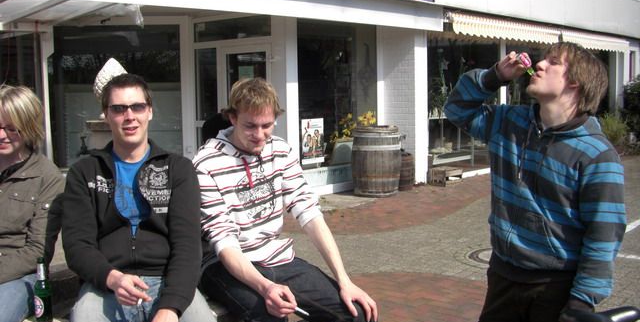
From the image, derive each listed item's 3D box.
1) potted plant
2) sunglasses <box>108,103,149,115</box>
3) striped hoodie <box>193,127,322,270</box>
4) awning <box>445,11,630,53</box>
[{"bbox_3d":[0.495,-0.343,10.700,0.480,0.820,0.600,4,8,39],"label":"potted plant"},{"bbox_3d":[-0.674,-0.179,2.475,0.140,0.042,0.140,-6,6,-12],"label":"sunglasses"},{"bbox_3d":[-0.240,0.143,2.700,0.470,0.540,0.380,-4,7,-25],"label":"striped hoodie"},{"bbox_3d":[4.791,-2.455,13.970,0.400,0.340,8.900,4,8,39],"label":"awning"}]

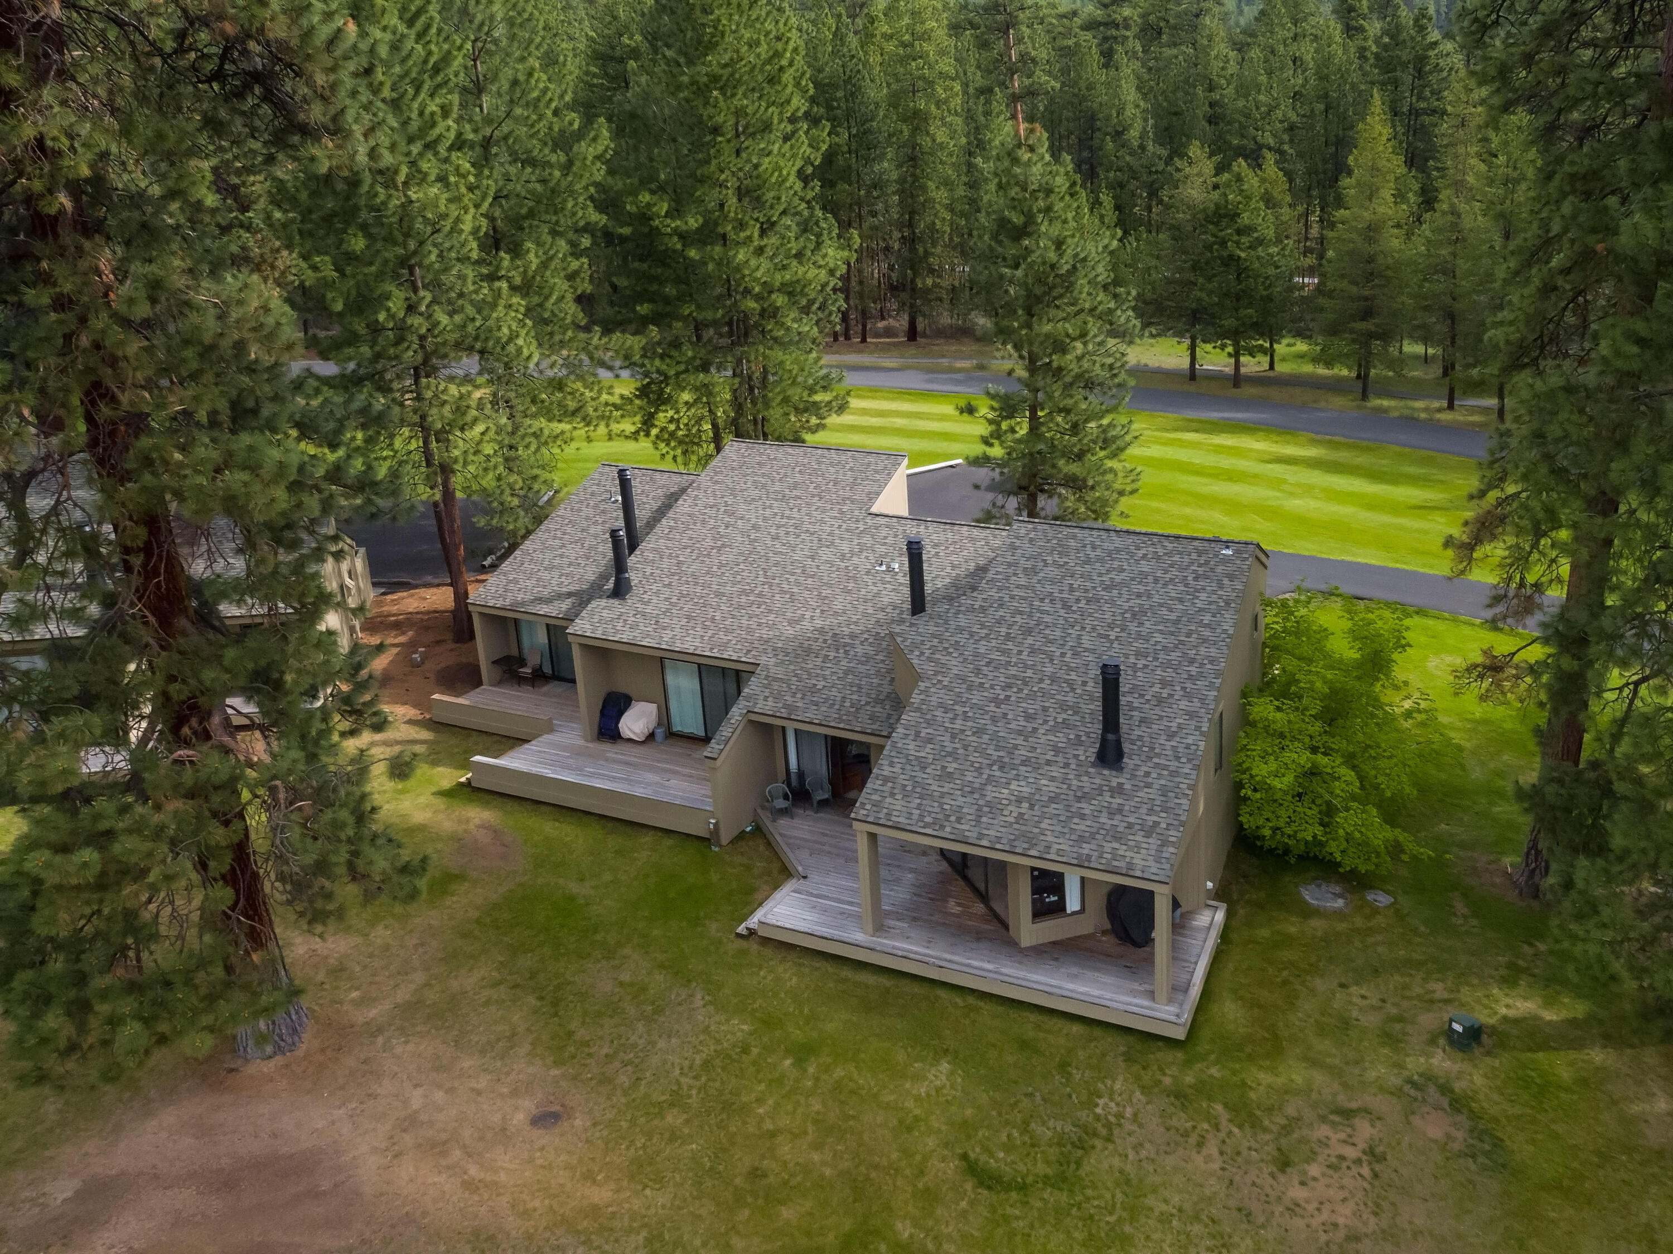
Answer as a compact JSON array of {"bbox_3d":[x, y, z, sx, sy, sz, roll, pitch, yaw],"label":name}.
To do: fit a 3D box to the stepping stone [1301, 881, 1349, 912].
[{"bbox_3d":[11.021,5.973,25.999,1.100,0.160,1.000,7,22,26],"label":"stepping stone"}]

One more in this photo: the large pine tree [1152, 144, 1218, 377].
[{"bbox_3d":[26.812,-27.488,88.267,5.600,17.273,5.600,7,22,26],"label":"large pine tree"}]

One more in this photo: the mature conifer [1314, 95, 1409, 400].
[{"bbox_3d":[34.696,-24.511,76.099,6.300,19.155,6.300,7,22,26],"label":"mature conifer"}]

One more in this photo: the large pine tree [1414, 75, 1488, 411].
[{"bbox_3d":[37.913,-23.114,71.188,5.000,19.540,5.000,7,22,26],"label":"large pine tree"}]

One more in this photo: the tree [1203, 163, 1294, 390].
[{"bbox_3d":[29.569,-25.416,84.218,6.300,15.942,6.300,7,22,26],"label":"tree"}]

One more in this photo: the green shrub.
[{"bbox_3d":[11.894,2.269,27.311,4.400,6.000,4.600,7,22,26],"label":"green shrub"}]

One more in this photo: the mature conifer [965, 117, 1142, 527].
[{"bbox_3d":[8.259,-10.259,45.654,6.800,17.600,6.800,7,22,26],"label":"mature conifer"}]

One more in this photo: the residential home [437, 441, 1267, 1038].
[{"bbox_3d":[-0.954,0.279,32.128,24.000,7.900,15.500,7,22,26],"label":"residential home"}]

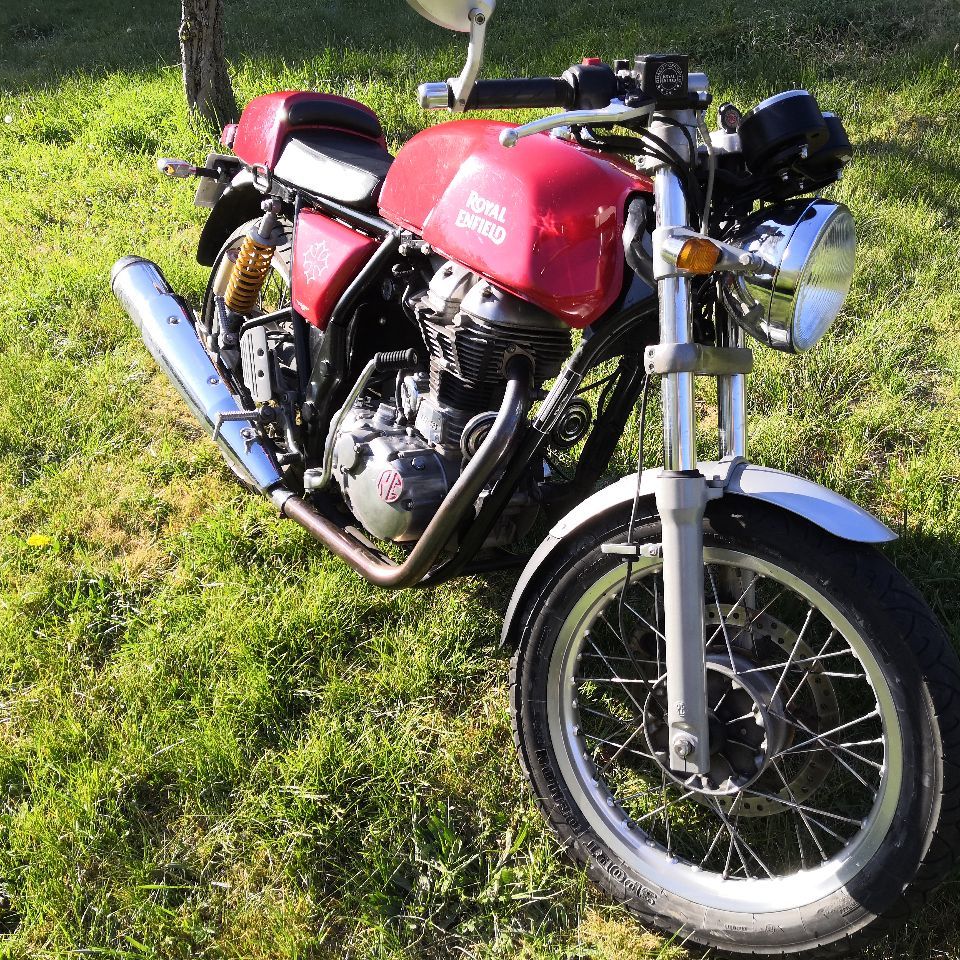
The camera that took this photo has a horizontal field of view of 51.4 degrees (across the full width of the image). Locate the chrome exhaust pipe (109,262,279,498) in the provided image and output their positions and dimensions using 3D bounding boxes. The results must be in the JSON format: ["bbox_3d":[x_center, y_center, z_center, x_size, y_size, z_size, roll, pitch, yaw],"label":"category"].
[{"bbox_3d":[-0.600,-0.232,2.114,0.110,0.110,0.730,-8,48,-41],"label":"chrome exhaust pipe"}]

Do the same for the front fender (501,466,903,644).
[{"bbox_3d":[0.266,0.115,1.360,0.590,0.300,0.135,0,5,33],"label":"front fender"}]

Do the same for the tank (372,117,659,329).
[{"bbox_3d":[0.087,-0.422,1.531,0.310,0.240,0.630,-5,30,-38],"label":"tank"}]

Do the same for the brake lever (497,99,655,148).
[{"bbox_3d":[0.115,-0.392,1.081,0.195,0.032,0.042,-19,37,-24],"label":"brake lever"}]

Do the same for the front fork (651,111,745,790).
[{"bbox_3d":[0.301,-0.040,1.322,0.085,0.820,0.250,0,5,33],"label":"front fork"}]

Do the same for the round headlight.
[{"bbox_3d":[0.373,-0.265,1.253,0.165,0.190,0.190,23,17,30],"label":"round headlight"}]

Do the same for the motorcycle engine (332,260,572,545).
[{"bbox_3d":[-0.050,-0.115,1.737,0.330,0.520,0.450,-5,30,-38],"label":"motorcycle engine"}]

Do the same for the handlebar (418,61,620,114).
[{"bbox_3d":[0.052,-0.441,1.124,0.260,0.060,0.060,-11,34,-22],"label":"handlebar"}]

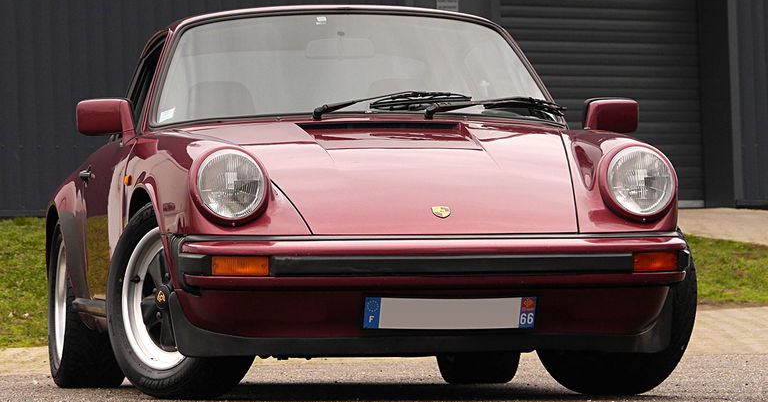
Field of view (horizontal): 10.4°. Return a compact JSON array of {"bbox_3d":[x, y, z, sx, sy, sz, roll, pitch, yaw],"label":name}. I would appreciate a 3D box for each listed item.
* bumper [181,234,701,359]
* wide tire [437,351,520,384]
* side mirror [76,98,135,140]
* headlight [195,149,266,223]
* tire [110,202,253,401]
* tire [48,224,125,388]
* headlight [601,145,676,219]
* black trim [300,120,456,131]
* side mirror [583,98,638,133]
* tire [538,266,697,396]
[{"bbox_3d":[0.167,0.275,12.419,1.580,0.365,0.530,0,-2,-10],"label":"bumper"},{"bbox_3d":[0.344,0.357,15.426,0.235,0.630,0.630,0,-2,-10],"label":"wide tire"},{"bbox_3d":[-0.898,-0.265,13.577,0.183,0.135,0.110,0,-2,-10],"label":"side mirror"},{"bbox_3d":[-0.452,-0.046,12.386,0.206,0.212,0.120,0,-2,-10],"label":"headlight"},{"bbox_3d":[-0.611,0.296,12.906,0.207,0.630,0.630,1,-2,-37],"label":"tire"},{"bbox_3d":[-1.063,0.360,15.169,0.235,0.630,0.630,0,-2,-10],"label":"tire"},{"bbox_3d":[0.754,-0.053,12.607,0.208,0.212,0.120,0,-2,-10],"label":"headlight"},{"bbox_3d":[-0.017,-0.240,13.417,0.515,0.037,0.060,0,-2,-10],"label":"black trim"},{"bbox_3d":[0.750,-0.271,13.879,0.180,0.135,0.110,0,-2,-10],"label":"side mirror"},{"bbox_3d":[0.709,0.295,13.221,0.207,0.630,0.630,1,-2,-37],"label":"tire"}]

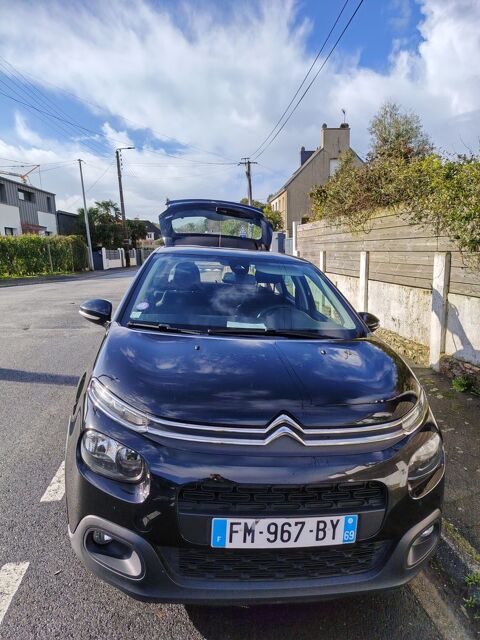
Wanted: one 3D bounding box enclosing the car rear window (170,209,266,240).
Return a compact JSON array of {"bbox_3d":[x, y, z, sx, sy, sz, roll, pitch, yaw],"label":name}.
[{"bbox_3d":[-0.263,-1.053,4.985,1.080,0.340,0.440,2,8,-8],"label":"car rear window"}]

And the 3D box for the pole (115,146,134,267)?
[{"bbox_3d":[-8.097,-7.944,31.861,1.200,8.400,0.350,-2,12,0],"label":"pole"}]

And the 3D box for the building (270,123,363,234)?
[{"bbox_3d":[7.155,-10.739,38.913,8.000,10.000,10.000,-3,12,-3],"label":"building"}]

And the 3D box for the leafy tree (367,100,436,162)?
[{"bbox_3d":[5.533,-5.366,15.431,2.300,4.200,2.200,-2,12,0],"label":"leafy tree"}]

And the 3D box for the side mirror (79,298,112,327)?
[{"bbox_3d":[-0.915,-0.060,2.833,0.225,0.165,0.200,2,8,-8],"label":"side mirror"}]

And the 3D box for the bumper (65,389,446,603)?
[{"bbox_3d":[0.127,0.706,1.800,1.740,0.635,0.600,2,8,-8],"label":"bumper"}]

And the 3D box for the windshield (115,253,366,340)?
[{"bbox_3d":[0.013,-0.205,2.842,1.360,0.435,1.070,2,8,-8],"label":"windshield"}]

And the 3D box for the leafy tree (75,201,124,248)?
[{"bbox_3d":[-10.839,-6.907,34.472,3.700,4.600,3.500,-2,12,0],"label":"leafy tree"}]

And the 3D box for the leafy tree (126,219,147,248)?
[{"bbox_3d":[-8.656,-6.850,37.338,1.800,3.300,1.800,-2,12,0],"label":"leafy tree"}]

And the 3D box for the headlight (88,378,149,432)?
[{"bbox_3d":[-0.486,0.323,1.742,0.280,0.120,0.350,2,8,-8],"label":"headlight"}]

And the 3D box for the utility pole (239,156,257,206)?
[{"bbox_3d":[0.732,-8.985,35.820,1.400,8.000,0.400,-2,12,0],"label":"utility pole"}]

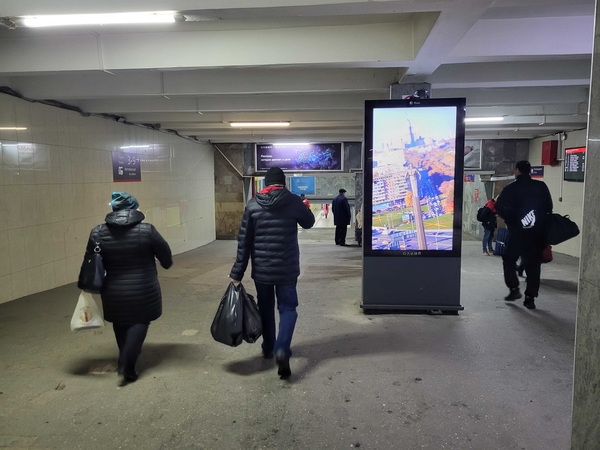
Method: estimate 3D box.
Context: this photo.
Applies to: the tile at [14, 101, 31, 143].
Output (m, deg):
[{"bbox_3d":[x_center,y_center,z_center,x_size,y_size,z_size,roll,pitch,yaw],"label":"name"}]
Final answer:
[{"bbox_3d":[-3.893,-1.473,6.359,0.010,0.600,0.300,1,6,6],"label":"tile"}]

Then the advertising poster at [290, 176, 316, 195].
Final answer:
[{"bbox_3d":[0.181,-1.946,22.034,1.220,0.888,0.030,0,6,6],"label":"advertising poster"}]

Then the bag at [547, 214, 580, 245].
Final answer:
[{"bbox_3d":[3.306,0.057,5.709,0.450,0.340,0.270,-12,5,7],"label":"bag"}]

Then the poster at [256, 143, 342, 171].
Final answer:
[{"bbox_3d":[-0.053,-2.284,15.181,3.011,0.955,0.100,0,6,6],"label":"poster"}]

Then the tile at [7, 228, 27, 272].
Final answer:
[{"bbox_3d":[-3.928,0.358,6.271,0.012,0.601,0.302,0,6,6],"label":"tile"}]

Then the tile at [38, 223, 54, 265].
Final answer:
[{"bbox_3d":[-3.865,0.291,6.872,0.010,0.600,0.300,0,6,6],"label":"tile"}]

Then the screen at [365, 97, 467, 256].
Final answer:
[{"bbox_3d":[1.345,-0.544,5.382,1.147,1.851,0.150,0,6,6],"label":"screen"}]

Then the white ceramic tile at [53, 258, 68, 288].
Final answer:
[{"bbox_3d":[-3.829,0.767,7.225,0.010,0.421,0.300,0,6,6],"label":"white ceramic tile"}]

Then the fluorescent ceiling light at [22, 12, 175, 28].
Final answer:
[{"bbox_3d":[-1.446,-1.475,3.250,1.100,0.080,0.120,0,6,6],"label":"fluorescent ceiling light"}]

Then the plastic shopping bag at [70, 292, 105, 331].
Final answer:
[{"bbox_3d":[-1.726,0.678,3.660,0.260,0.350,0.130,-2,7,-14],"label":"plastic shopping bag"}]

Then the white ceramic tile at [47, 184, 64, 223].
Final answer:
[{"bbox_3d":[-3.829,-0.346,7.084,0.010,0.600,0.300,1,6,6],"label":"white ceramic tile"}]

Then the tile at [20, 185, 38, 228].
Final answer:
[{"bbox_3d":[-3.900,-0.275,6.509,0.010,0.600,0.300,0,6,6],"label":"tile"}]

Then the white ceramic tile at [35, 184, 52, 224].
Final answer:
[{"bbox_3d":[-3.871,-0.305,6.806,0.012,0.597,0.302,0,6,6],"label":"white ceramic tile"}]

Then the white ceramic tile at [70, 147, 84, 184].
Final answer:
[{"bbox_3d":[-3.768,-1.002,7.638,0.010,0.600,0.300,0,6,6],"label":"white ceramic tile"}]

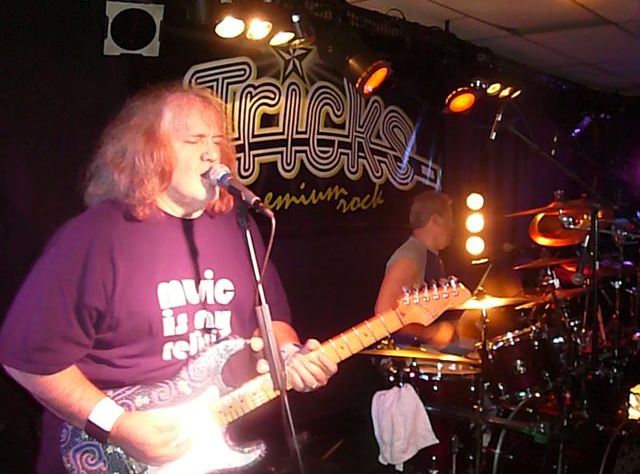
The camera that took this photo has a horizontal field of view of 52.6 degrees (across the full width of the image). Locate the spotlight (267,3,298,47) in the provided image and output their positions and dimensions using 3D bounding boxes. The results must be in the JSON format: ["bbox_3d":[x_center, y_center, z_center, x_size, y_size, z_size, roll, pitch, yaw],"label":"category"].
[{"bbox_3d":[-0.168,-0.914,2.830,0.120,0.140,0.120,-35,-14,30],"label":"spotlight"}]

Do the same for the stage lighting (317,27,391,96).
[{"bbox_3d":[0.179,-0.911,3.350,0.310,0.230,0.225,46,23,16],"label":"stage lighting"}]

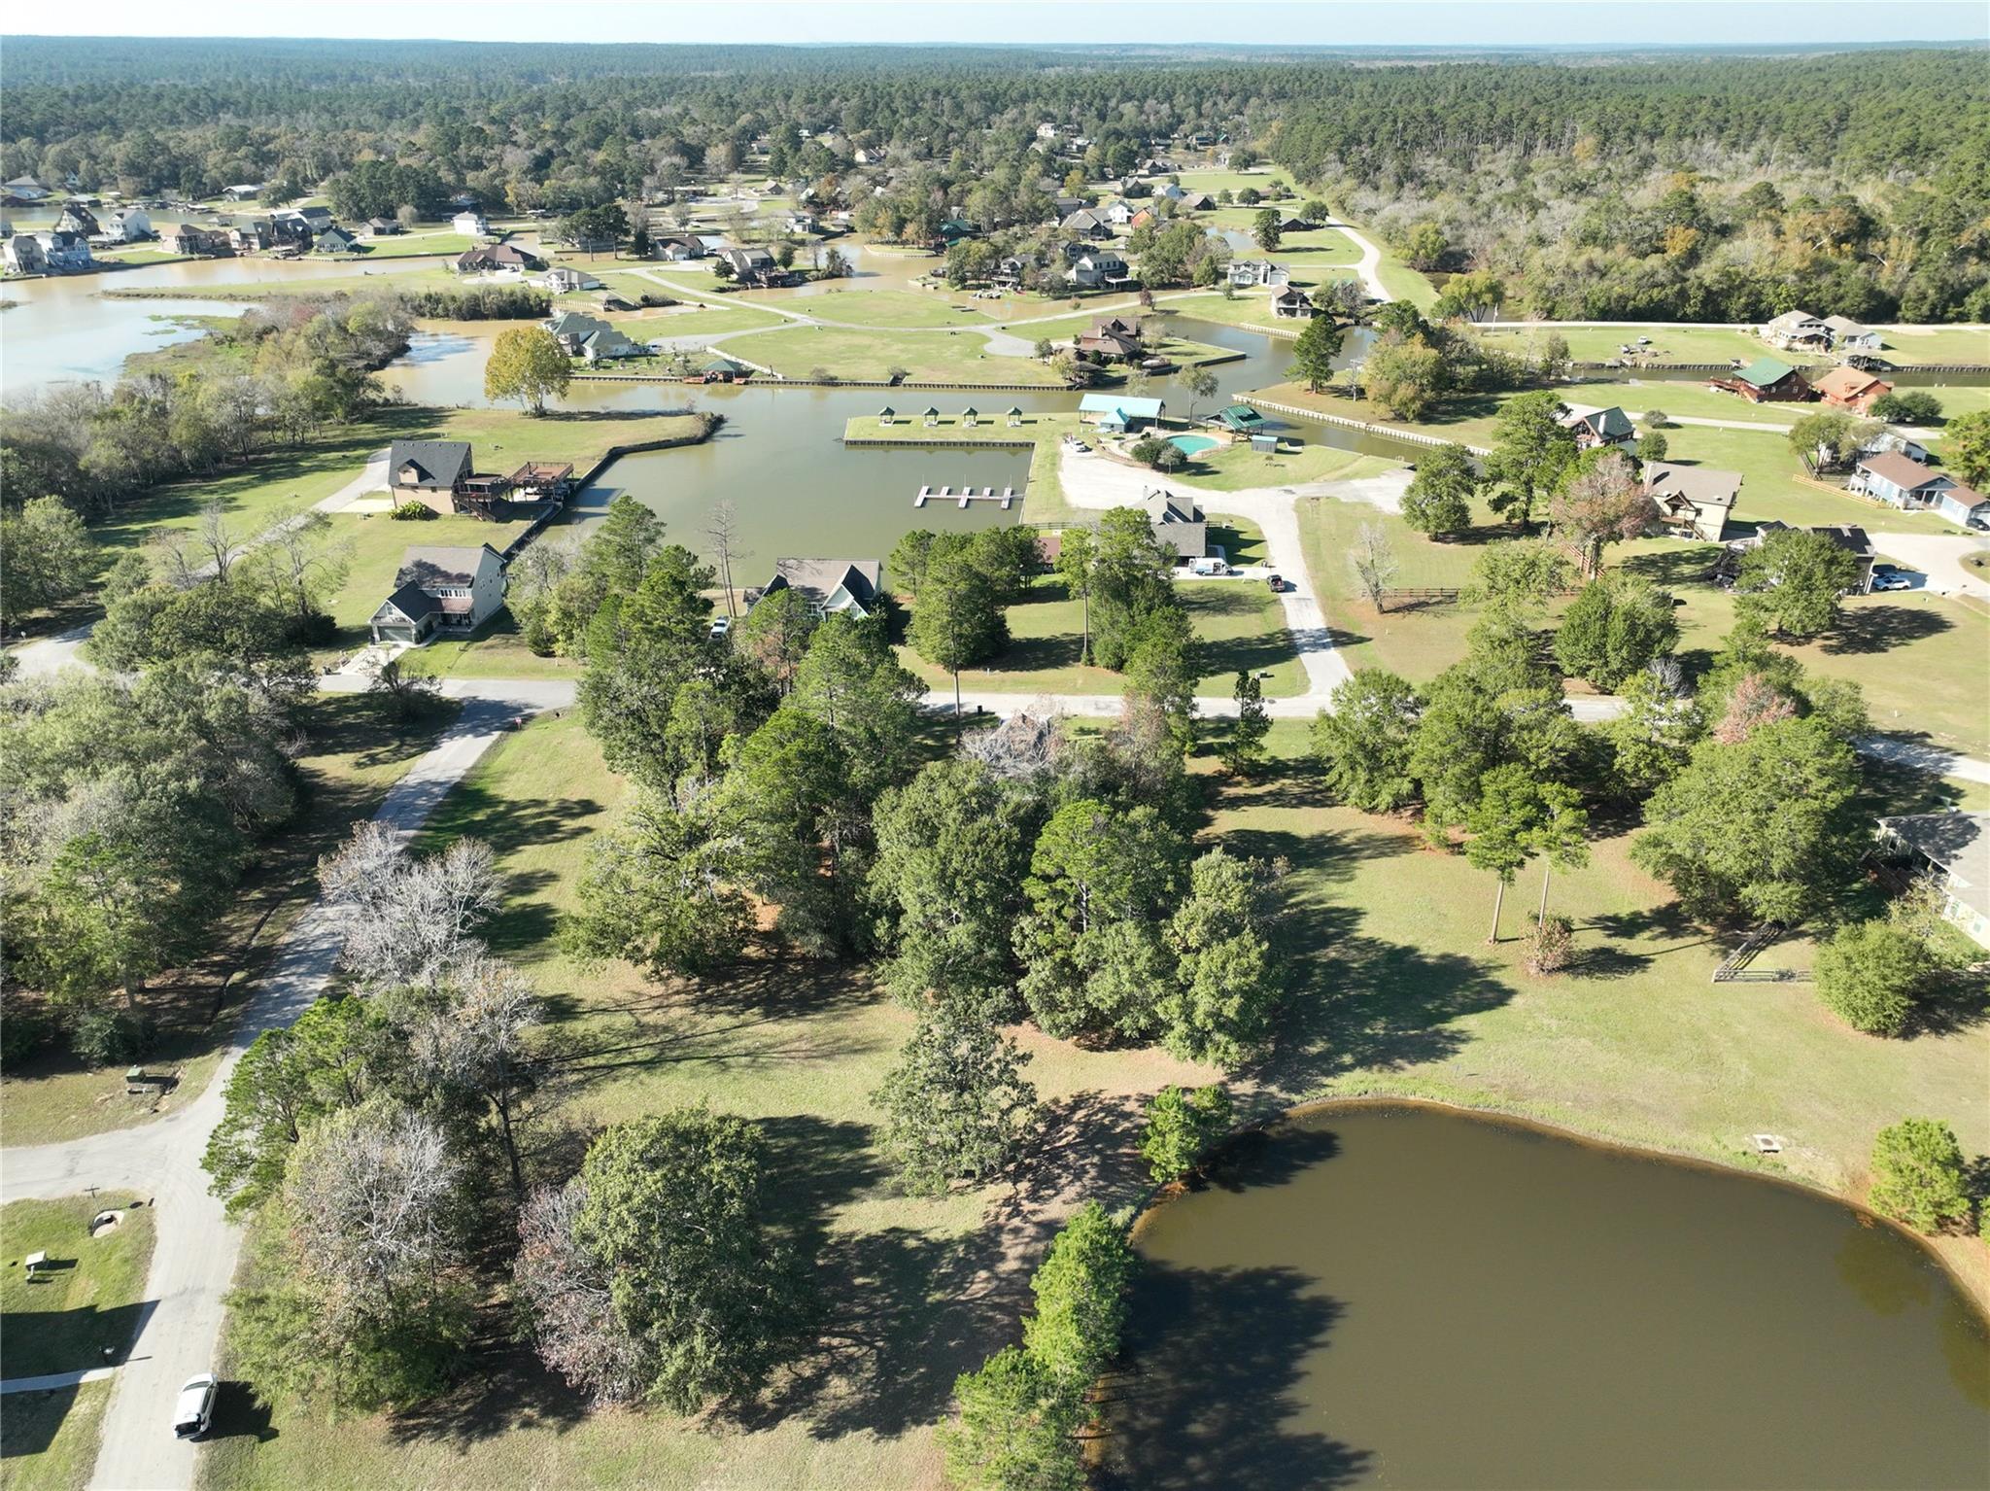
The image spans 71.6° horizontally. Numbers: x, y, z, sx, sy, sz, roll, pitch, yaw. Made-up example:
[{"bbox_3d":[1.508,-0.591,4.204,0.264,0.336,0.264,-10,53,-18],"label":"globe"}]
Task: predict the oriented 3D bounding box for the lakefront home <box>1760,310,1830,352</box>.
[{"bbox_3d":[230.580,-119.570,395.900,14.810,9.580,15.800,2,27,4],"label":"lakefront home"}]

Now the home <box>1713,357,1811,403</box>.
[{"bbox_3d":[190.780,-91.110,341.690,14.320,8.390,14.810,-2,27,-4],"label":"home"}]

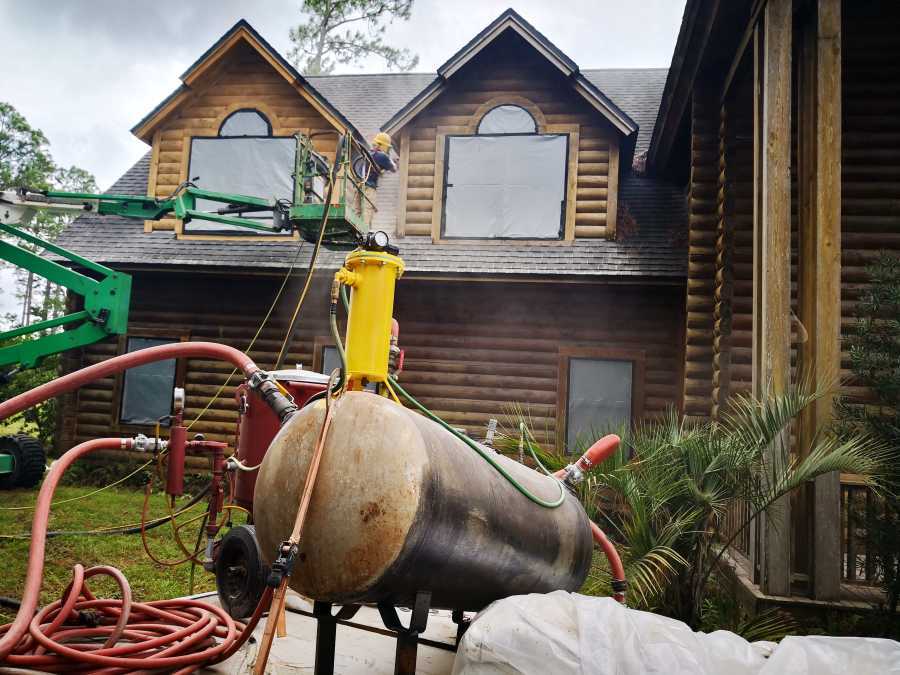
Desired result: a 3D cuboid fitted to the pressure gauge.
[{"bbox_3d":[-0.234,-0.330,2.360,0.056,0.058,0.033,7,-6,-37],"label":"pressure gauge"}]

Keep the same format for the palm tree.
[{"bbox_3d":[1.648,1.218,4.750,2.500,1.800,2.200,3,-5,0],"label":"palm tree"}]

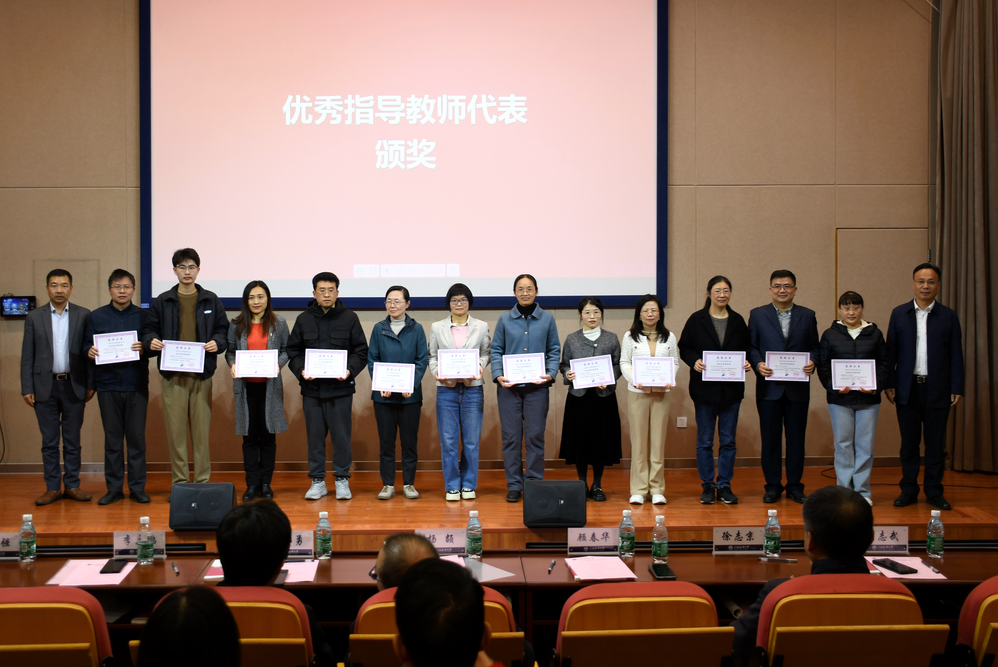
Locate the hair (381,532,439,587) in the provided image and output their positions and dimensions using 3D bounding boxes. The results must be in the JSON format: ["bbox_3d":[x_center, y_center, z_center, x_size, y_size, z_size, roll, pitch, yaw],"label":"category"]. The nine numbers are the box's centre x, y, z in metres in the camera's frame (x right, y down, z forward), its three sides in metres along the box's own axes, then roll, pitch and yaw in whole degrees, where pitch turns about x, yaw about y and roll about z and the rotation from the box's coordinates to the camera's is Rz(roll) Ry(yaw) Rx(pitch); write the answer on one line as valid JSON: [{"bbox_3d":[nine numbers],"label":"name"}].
[{"bbox_3d":[-0.275,0.700,2.900,0.190,0.180,0.165,0,1,44],"label":"hair"}]

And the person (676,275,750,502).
[{"bbox_3d":[1.574,0.404,6.900,0.540,1.643,0.370,0,0,6],"label":"person"}]

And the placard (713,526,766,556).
[{"bbox_3d":[0.927,0.798,3.640,0.200,0.102,0.060,0,0,2],"label":"placard"}]

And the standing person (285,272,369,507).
[{"bbox_3d":[-1.271,0.384,6.972,0.550,1.664,0.370,0,1,-2],"label":"standing person"}]

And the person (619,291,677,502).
[{"bbox_3d":[1.081,0.477,6.830,0.440,1.504,0.360,0,1,5],"label":"person"}]

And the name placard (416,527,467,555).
[{"bbox_3d":[-0.223,0.809,3.660,0.203,0.102,0.050,0,1,0],"label":"name placard"}]

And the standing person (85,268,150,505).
[{"bbox_3d":[-2.747,0.380,6.800,0.460,1.681,0.360,0,1,-11],"label":"standing person"}]

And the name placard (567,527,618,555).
[{"bbox_3d":[0.364,0.800,3.640,0.200,0.102,0.060,0,0,1],"label":"name placard"}]

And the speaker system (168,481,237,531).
[{"bbox_3d":[-1.872,1.110,6.032,0.385,0.285,0.225,1,-14,-2],"label":"speaker system"}]

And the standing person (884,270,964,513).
[{"bbox_3d":[2.996,0.370,6.650,0.540,1.711,0.330,0,1,12],"label":"standing person"}]

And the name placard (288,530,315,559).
[{"bbox_3d":[-0.816,0.816,3.660,0.203,0.103,0.050,0,1,0],"label":"name placard"}]

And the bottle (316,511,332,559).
[{"bbox_3d":[-0.666,0.766,3.600,0.059,0.174,0.059,0,0,0],"label":"bottle"}]

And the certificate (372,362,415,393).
[{"bbox_3d":[-0.756,0.320,6.800,0.298,0.210,0.010,4,-17,-1],"label":"certificate"}]

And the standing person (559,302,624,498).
[{"bbox_3d":[0.675,0.473,6.970,0.470,1.487,0.370,0,0,3],"label":"standing person"}]

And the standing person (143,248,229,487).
[{"bbox_3d":[-2.306,0.296,6.980,0.610,1.845,0.370,0,0,-7],"label":"standing person"}]

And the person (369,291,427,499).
[{"bbox_3d":[-0.750,0.442,6.980,0.450,1.563,0.360,0,1,-2],"label":"person"}]

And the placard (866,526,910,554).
[{"bbox_3d":[1.520,0.819,3.739,0.205,0.109,0.060,0,1,-1],"label":"placard"}]

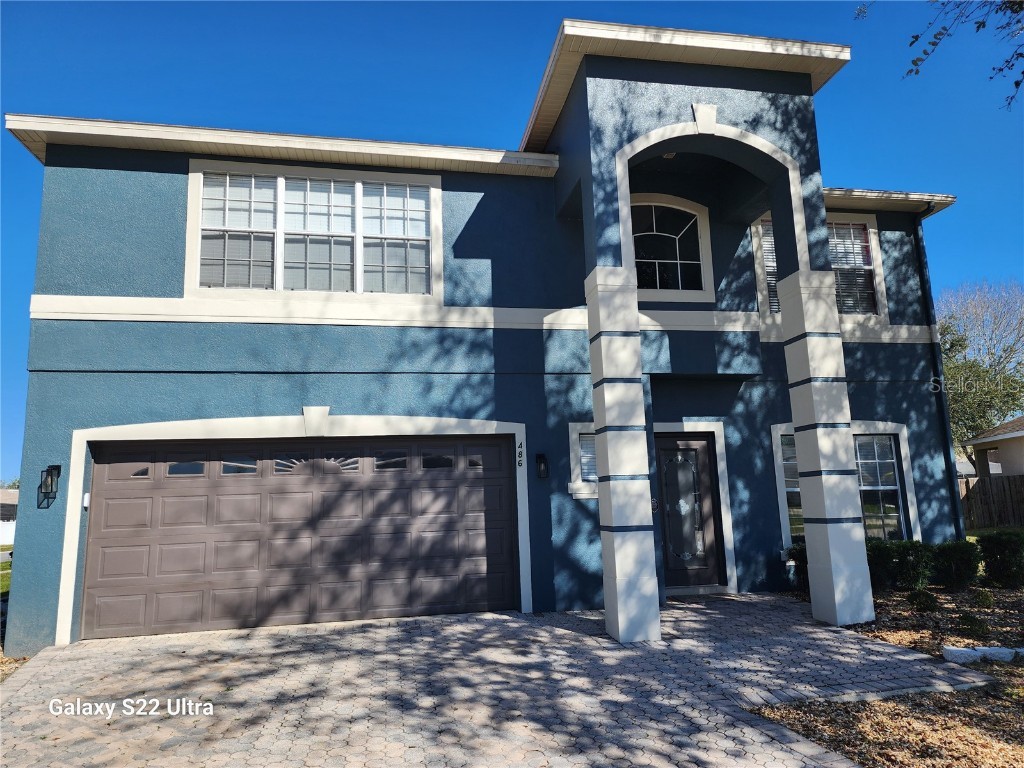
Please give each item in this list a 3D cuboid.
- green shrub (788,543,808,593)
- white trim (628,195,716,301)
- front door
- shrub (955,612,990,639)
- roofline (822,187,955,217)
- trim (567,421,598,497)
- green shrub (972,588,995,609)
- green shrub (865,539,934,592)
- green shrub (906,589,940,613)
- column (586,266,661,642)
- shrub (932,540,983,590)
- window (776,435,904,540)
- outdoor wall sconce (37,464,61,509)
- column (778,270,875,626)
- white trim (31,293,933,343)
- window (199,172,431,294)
[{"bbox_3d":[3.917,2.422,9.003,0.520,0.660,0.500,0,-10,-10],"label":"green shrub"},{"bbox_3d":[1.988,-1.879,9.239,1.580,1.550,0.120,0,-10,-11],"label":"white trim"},{"bbox_3d":[2.385,1.740,9.346,0.930,2.050,0.120,0,-10,-11],"label":"front door"},{"bbox_3d":[4.209,2.188,6.270,0.300,0.200,0.280,0,-10,-10],"label":"shrub"},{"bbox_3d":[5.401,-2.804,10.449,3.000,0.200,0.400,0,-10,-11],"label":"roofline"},{"bbox_3d":[1.108,0.959,8.568,0.820,0.940,0.120,0,-10,-11],"label":"trim"},{"bbox_3d":[5.320,2.403,7.677,0.240,0.190,0.230,0,-10,-10],"label":"green shrub"},{"bbox_3d":[5.120,2.400,9.102,0.930,0.650,0.700,0,-10,-11],"label":"green shrub"},{"bbox_3d":[4.586,2.393,7.579,0.340,0.220,0.320,0,-10,-10],"label":"green shrub"},{"bbox_3d":[1.126,0.645,6.980,0.425,3.715,0.430,0,-10,-10],"label":"column"},{"bbox_3d":[6.101,2.421,9.297,0.660,0.620,0.640,0,-10,-11],"label":"shrub"},{"bbox_3d":[4.804,1.542,9.845,1.900,1.600,0.130,0,-10,-11],"label":"window"},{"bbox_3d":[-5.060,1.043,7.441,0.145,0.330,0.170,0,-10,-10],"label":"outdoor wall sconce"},{"bbox_3d":[3.494,0.648,7.623,0.440,3.850,0.440,0,-10,-11],"label":"column"},{"bbox_3d":[0.462,-0.814,9.022,12.080,0.300,0.640,0,-10,-10],"label":"white trim"},{"bbox_3d":[-2.394,-1.869,8.460,2.770,1.490,0.130,0,-10,-11],"label":"window"}]

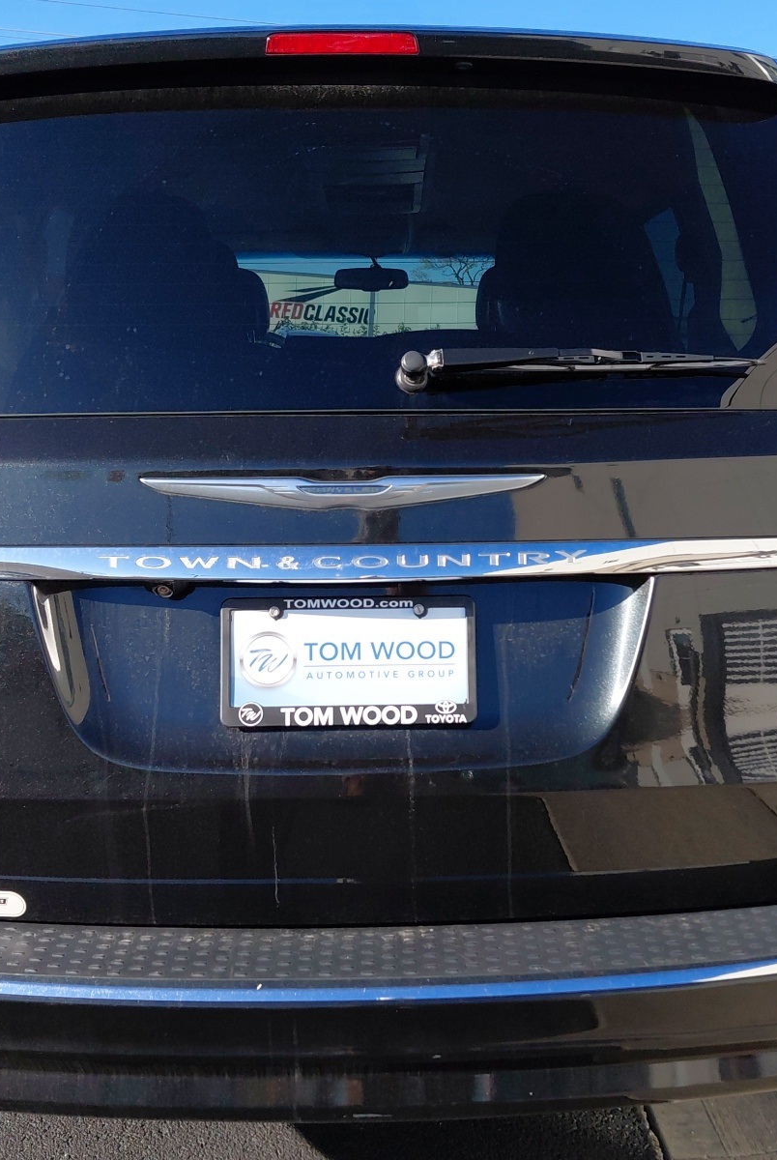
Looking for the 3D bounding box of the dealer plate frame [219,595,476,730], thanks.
[{"bbox_3d":[-0.049,0.104,1.372,0.314,0.160,0.020,0,3,-1],"label":"dealer plate frame"}]

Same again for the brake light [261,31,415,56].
[{"bbox_3d":[-0.054,-0.632,1.317,0.180,0.033,0.045,0,11,-1],"label":"brake light"}]

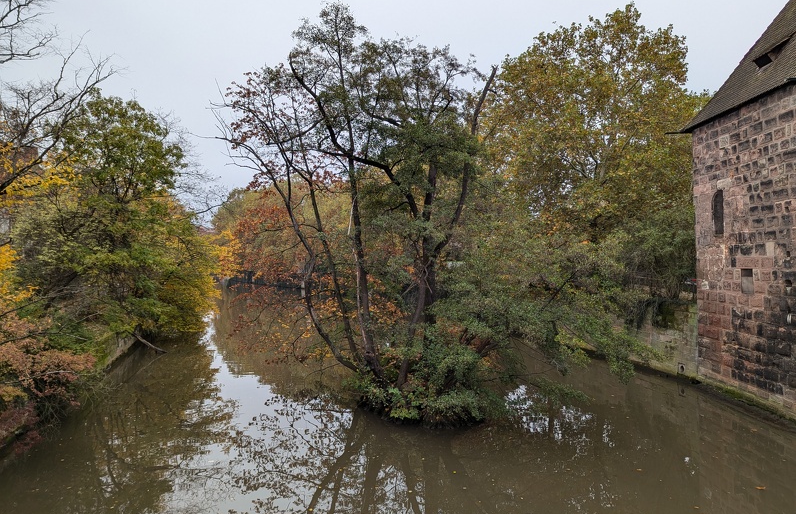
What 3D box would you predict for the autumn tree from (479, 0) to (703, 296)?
[{"bbox_3d":[12.794,-6.999,36.000,14.200,19.010,12.500,-1,-1,11],"label":"autumn tree"}]

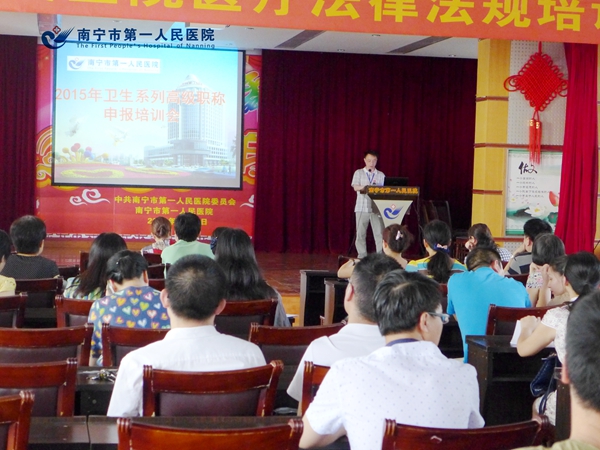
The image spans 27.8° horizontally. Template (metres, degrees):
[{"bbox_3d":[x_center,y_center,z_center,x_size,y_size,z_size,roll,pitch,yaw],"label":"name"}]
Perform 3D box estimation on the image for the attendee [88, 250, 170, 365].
[{"bbox_3d":[-0.753,0.720,5.300,0.450,1.210,0.750,1,2,-10],"label":"attendee"}]

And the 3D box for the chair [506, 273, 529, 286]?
[{"bbox_3d":[1.385,0.797,8.498,0.460,0.950,0.550,1,2,-15],"label":"chair"}]

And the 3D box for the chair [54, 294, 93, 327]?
[{"bbox_3d":[-1.032,0.812,6.185,0.460,0.950,0.550,1,2,-13],"label":"chair"}]

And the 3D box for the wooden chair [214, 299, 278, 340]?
[{"bbox_3d":[-0.398,0.829,6.173,0.460,0.950,0.550,1,2,-14],"label":"wooden chair"}]

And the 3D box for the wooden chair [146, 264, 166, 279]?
[{"bbox_3d":[-1.132,0.692,8.175,0.470,0.920,0.560,1,3,-10],"label":"wooden chair"}]

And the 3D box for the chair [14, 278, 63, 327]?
[{"bbox_3d":[-1.618,0.732,7.059,0.470,0.920,0.560,1,3,-10],"label":"chair"}]

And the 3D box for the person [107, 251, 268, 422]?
[{"bbox_3d":[-0.400,0.732,4.200,0.530,1.280,0.800,1,2,-10],"label":"person"}]

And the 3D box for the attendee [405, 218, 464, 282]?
[{"bbox_3d":[0.869,0.578,8.459,0.470,1.240,0.780,1,3,-10],"label":"attendee"}]

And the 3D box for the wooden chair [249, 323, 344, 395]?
[{"bbox_3d":[-0.064,0.858,5.437,0.470,0.920,0.560,1,3,-15],"label":"wooden chair"}]

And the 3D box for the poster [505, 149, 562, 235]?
[{"bbox_3d":[2.536,-0.342,12.900,0.683,0.925,0.040,1,3,-10],"label":"poster"}]

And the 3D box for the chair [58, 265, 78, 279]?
[{"bbox_3d":[-1.672,0.692,7.851,0.470,0.920,0.560,1,3,-10],"label":"chair"}]

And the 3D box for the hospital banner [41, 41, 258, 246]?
[{"bbox_3d":[-2.380,-1.284,19.000,3.440,3.000,0.060,1,2,-11],"label":"hospital banner"}]

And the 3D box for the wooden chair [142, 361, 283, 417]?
[{"bbox_3d":[-0.367,0.901,4.086,0.460,0.950,0.550,1,2,-19],"label":"wooden chair"}]

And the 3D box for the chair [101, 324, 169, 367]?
[{"bbox_3d":[-0.635,0.849,5.272,0.470,0.920,0.560,1,3,-11],"label":"chair"}]

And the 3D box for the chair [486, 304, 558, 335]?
[{"bbox_3d":[1.068,0.863,6.321,0.460,0.950,0.550,1,2,-17],"label":"chair"}]

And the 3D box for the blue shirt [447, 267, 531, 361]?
[{"bbox_3d":[0.994,0.543,6.400,0.480,0.620,0.380,1,2,-8],"label":"blue shirt"}]

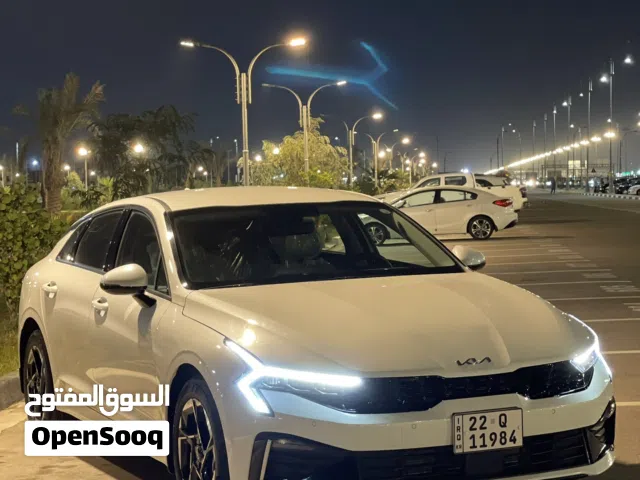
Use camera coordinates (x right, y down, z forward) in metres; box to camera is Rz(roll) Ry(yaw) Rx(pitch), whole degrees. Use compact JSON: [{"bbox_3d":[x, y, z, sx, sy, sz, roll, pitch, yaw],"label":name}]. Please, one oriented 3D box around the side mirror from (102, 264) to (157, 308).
[{"bbox_3d":[-0.895,0.213,5.490,0.240,0.190,0.160,-3,1,-25],"label":"side mirror"}]

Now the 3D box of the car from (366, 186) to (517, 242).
[{"bbox_3d":[2.860,-0.670,31.100,4.550,1.440,1.780,-2,2,3],"label":"car"}]

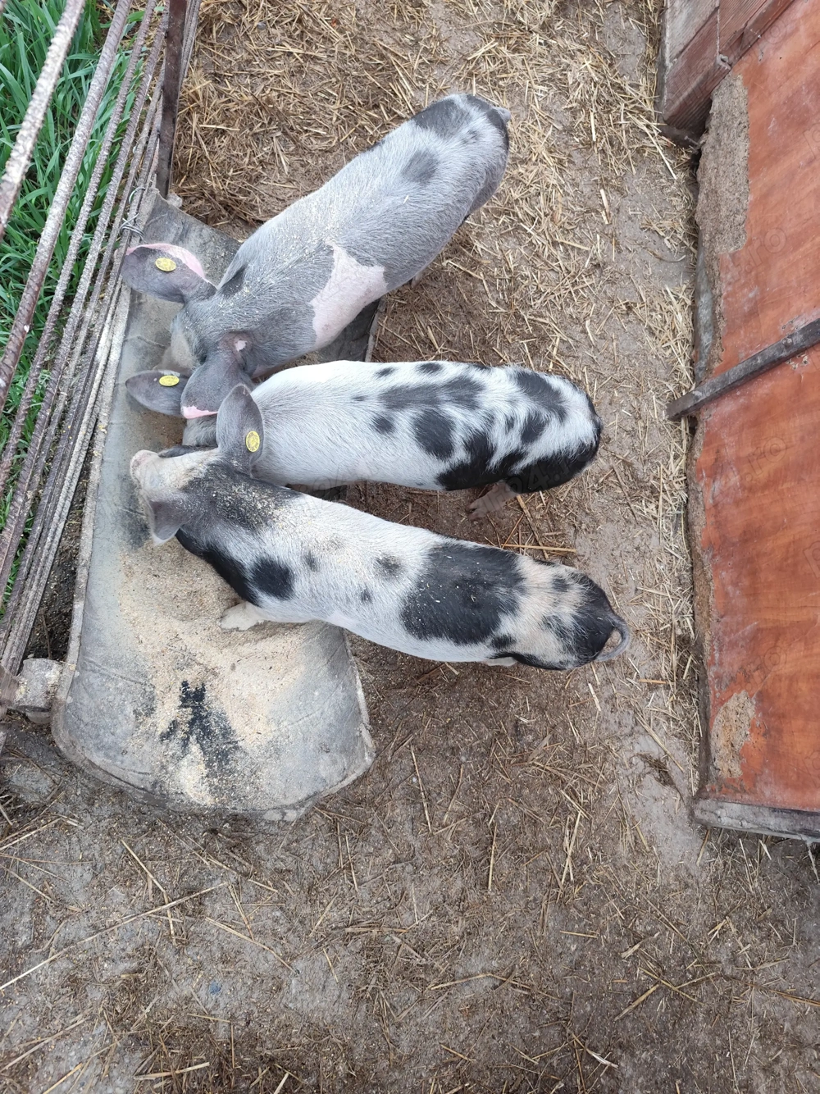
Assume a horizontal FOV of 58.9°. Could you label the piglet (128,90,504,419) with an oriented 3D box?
[{"bbox_3d":[-0.128,-0.575,1.411,0.270,0.380,0.880,44,65,-4],"label":"piglet"}]

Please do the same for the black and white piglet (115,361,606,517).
[{"bbox_3d":[-0.051,-0.203,1.332,0.820,0.380,0.250,-3,76,-21],"label":"black and white piglet"}]

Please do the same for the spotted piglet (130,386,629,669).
[{"bbox_3d":[-0.052,0.038,1.256,0.830,0.370,0.250,18,69,-15],"label":"spotted piglet"}]

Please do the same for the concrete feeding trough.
[{"bbox_3d":[-0.305,-0.080,1.297,0.510,0.210,1.030,7,72,-18],"label":"concrete feeding trough"}]

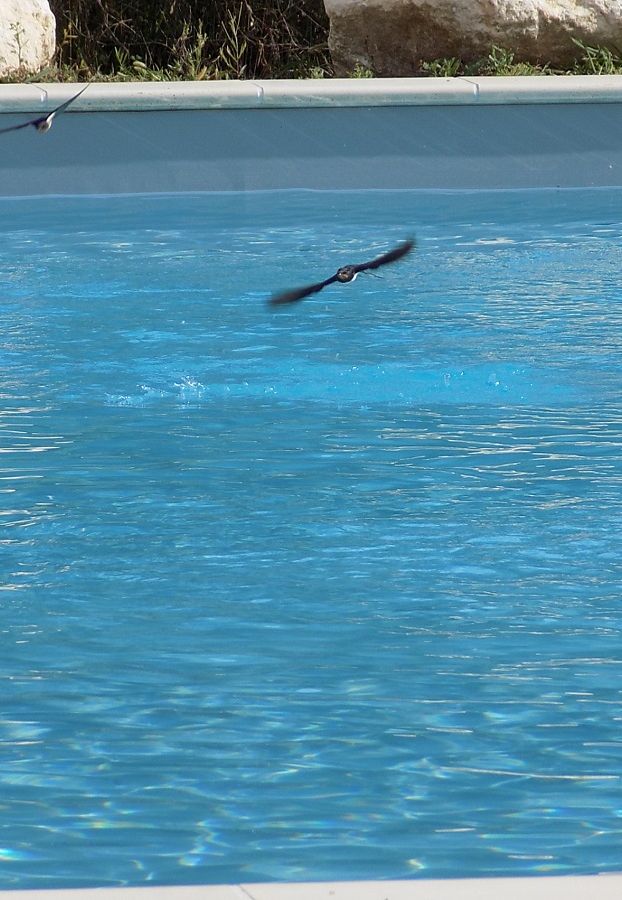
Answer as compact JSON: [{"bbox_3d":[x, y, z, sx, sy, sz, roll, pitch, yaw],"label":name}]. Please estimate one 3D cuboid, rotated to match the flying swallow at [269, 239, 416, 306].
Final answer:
[{"bbox_3d":[0.068,-0.350,21.800,0.320,0.050,0.170,-24,0,16],"label":"flying swallow"}]

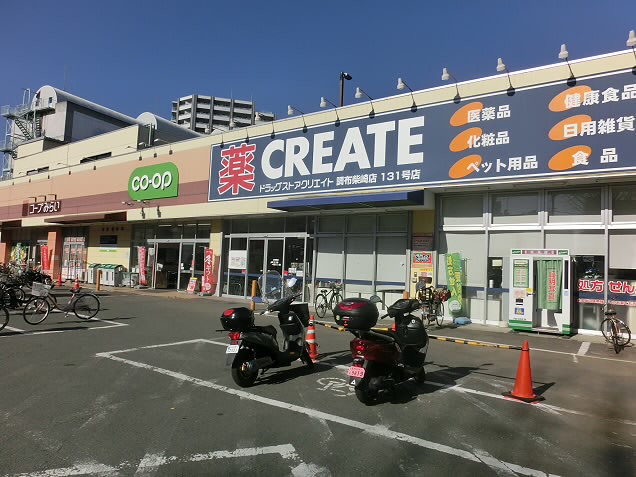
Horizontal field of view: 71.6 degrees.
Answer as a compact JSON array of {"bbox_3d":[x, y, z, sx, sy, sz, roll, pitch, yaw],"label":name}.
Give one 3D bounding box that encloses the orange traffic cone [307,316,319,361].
[{"bbox_3d":[-0.078,1.548,6.833,0.230,0.720,0.230,2,-3,0],"label":"orange traffic cone"}]

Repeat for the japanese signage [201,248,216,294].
[{"bbox_3d":[-4.654,1.416,18.681,0.580,1.920,0.200,0,-5,34],"label":"japanese signage"}]

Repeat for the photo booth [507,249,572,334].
[{"bbox_3d":[5.564,1.327,10.990,1.340,2.050,0.760,0,-5,34],"label":"photo booth"}]

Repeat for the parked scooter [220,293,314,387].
[{"bbox_3d":[-0.478,1.188,5.637,0.660,1.180,1.750,0,-5,34],"label":"parked scooter"}]

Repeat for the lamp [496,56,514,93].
[{"bbox_3d":[4.863,-4.156,11.339,0.220,0.620,1.150,0,-4,34],"label":"lamp"}]

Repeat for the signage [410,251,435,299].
[{"bbox_3d":[3.215,1.123,13.569,0.750,1.520,0.060,0,-4,34],"label":"signage"}]

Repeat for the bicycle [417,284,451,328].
[{"bbox_3d":[3.035,1.779,11.554,0.580,1.080,1.750,0,-4,34],"label":"bicycle"}]

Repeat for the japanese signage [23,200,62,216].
[{"bbox_3d":[-16.888,-1.836,26.865,4.950,0.750,0.200,0,-5,34],"label":"japanese signage"}]

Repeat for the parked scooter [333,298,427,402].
[{"bbox_3d":[0.856,1.278,5.269,0.680,1.150,1.820,0,-4,34],"label":"parked scooter"}]

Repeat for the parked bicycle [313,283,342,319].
[{"bbox_3d":[0.394,1.800,12.986,0.560,1.000,1.700,0,-4,31],"label":"parked bicycle"}]

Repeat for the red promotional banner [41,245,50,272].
[{"bbox_3d":[-16.375,1.202,26.500,0.550,1.650,0.060,5,-4,-35],"label":"red promotional banner"}]

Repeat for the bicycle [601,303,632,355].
[{"bbox_3d":[6.128,1.798,9.029,0.560,0.960,1.660,0,-5,34],"label":"bicycle"}]

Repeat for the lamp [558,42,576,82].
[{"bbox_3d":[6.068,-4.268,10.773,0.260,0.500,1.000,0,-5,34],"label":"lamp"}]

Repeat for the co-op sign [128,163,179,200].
[{"bbox_3d":[-7.515,-2.596,20.085,3.550,1.700,0.180,0,-4,34],"label":"co-op sign"}]

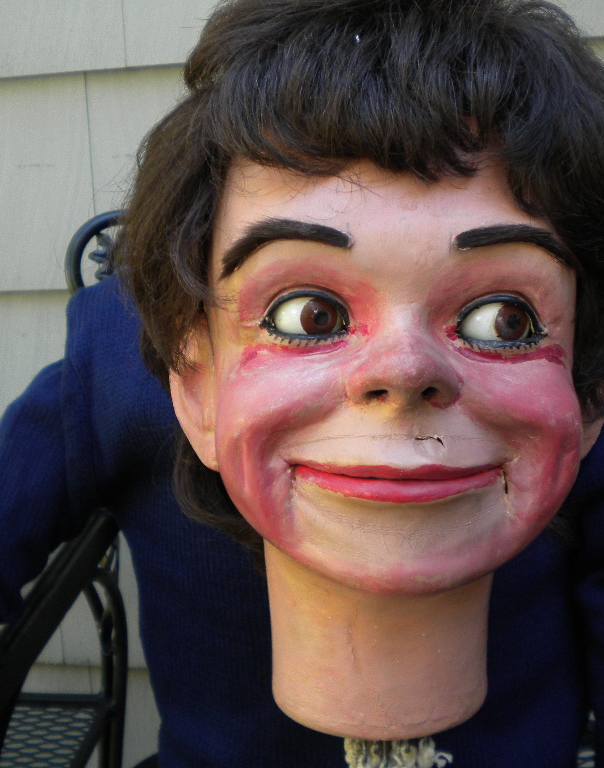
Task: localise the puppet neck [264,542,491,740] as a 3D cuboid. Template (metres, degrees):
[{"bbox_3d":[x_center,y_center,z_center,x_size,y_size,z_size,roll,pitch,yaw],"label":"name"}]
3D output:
[{"bbox_3d":[0.029,0.082,0.383,0.084,0.066,0.082,-1,10,-3],"label":"puppet neck"}]

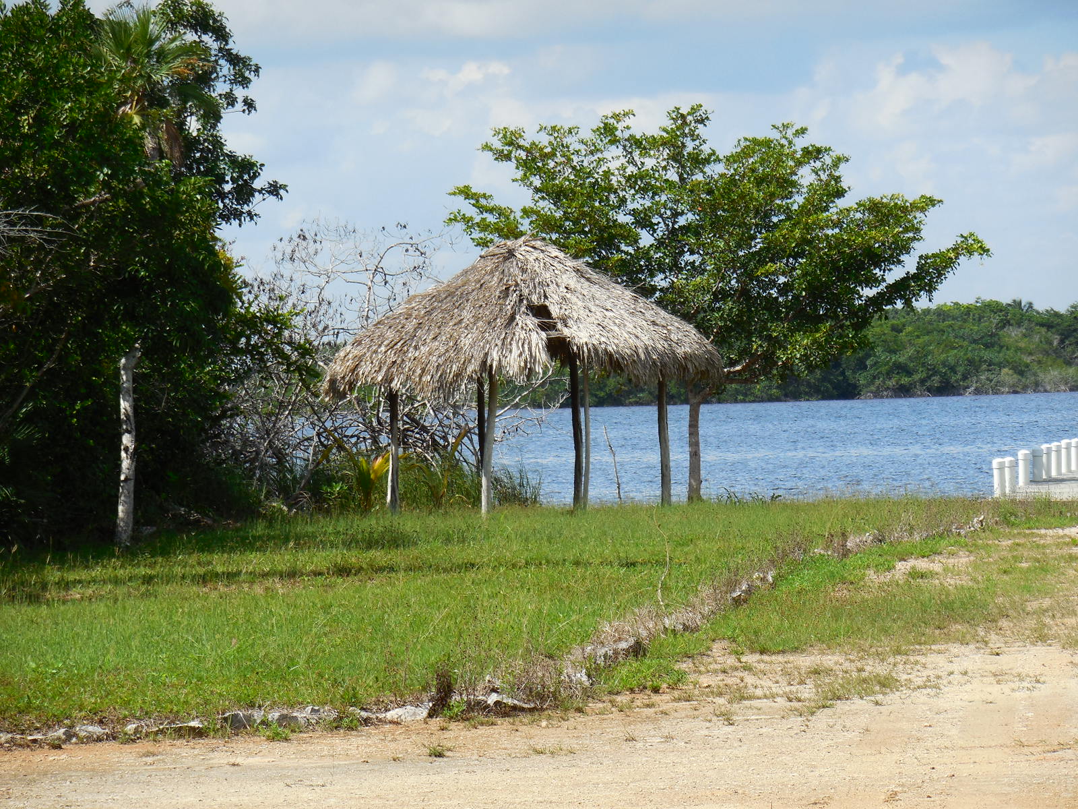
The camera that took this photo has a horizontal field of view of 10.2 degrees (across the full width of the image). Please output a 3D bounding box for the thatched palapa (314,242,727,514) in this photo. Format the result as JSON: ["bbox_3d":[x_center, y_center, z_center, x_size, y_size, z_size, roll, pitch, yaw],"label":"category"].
[{"bbox_3d":[-0.240,-0.425,88.000,4.750,4.050,3.950,-2,0,-36],"label":"thatched palapa"}]

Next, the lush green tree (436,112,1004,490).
[{"bbox_3d":[2.849,-1.604,95.000,8.500,6.250,7.400,-2,0,0],"label":"lush green tree"}]

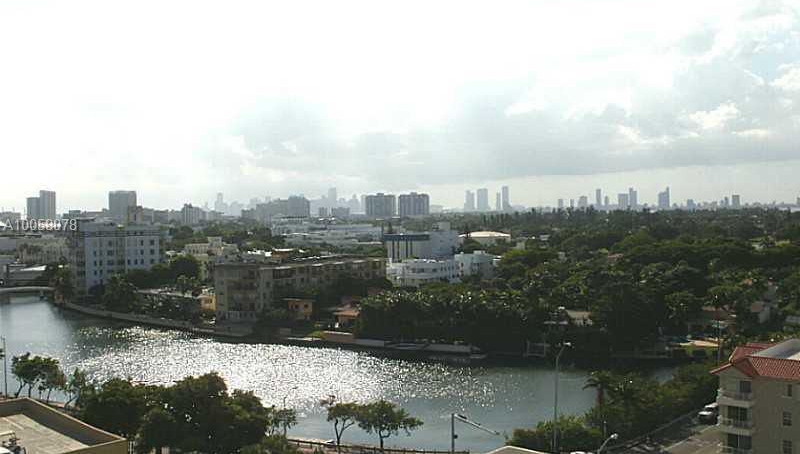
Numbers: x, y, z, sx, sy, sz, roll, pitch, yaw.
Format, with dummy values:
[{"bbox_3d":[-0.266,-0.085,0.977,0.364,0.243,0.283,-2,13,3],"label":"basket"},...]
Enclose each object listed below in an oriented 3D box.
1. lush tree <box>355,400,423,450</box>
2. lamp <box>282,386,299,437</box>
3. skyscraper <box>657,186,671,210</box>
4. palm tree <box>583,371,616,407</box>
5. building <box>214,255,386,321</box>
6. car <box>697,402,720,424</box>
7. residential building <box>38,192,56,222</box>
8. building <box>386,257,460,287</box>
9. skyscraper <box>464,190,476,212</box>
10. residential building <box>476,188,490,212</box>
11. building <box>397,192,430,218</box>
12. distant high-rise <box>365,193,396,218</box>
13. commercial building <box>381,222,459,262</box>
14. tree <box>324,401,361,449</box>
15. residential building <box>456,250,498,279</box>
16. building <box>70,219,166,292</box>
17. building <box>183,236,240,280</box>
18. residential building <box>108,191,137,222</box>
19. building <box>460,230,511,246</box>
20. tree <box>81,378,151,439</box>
[{"bbox_3d":[-1.325,24.141,100.512,7.900,6.600,7.200,-1,1,0],"label":"lush tree"},{"bbox_3d":[-14.072,23.983,104.480,0.600,7.200,1.700,-2,1,-37],"label":"lamp"},{"bbox_3d":[1852.747,-194.165,5848.459,66.000,169.000,38.000,-1,1,22],"label":"skyscraper"},{"bbox_3d":[25.055,22.542,104.407,4.200,8.800,4.200,-1,1,0],"label":"palm tree"},{"bbox_3d":[-29.504,17.663,248.752,45.000,14.100,23.700,-2,2,-42],"label":"building"},{"bbox_3d":[42.586,25.570,113.381,1.950,1.850,4.900,0,2,41],"label":"car"},{"bbox_3d":[-931.479,-50.965,2198.991,38.000,96.000,34.000,-1,1,-23],"label":"residential building"},{"bbox_3d":[8.678,17.065,310.883,26.000,12.500,17.000,-1,1,9],"label":"building"},{"bbox_3d":[563.648,-196.166,6668.299,60.000,187.000,38.000,-1,1,18],"label":"skyscraper"},{"bbox_3d":[649.331,-214.784,6497.940,80.000,196.000,40.000,-1,1,0],"label":"residential building"},{"bbox_3d":[32.464,-47.093,2039.295,74.000,75.000,35.000,-1,1,14],"label":"building"},{"bbox_3d":[-46.902,-44.932,1979.296,70.000,67.000,28.000,-1,1,0],"label":"distant high-rise"},{"bbox_3d":[9.258,9.933,383.774,32.000,24.000,22.000,-1,1,13],"label":"commercial building"},{"bbox_3d":[-7.216,24.522,101.938,4.300,5.900,4.200,-1,1,0],"label":"tree"},{"bbox_3d":[28.960,15.621,311.855,15.000,13.800,13.500,-1,1,6],"label":"residential building"},{"bbox_3d":[-101.422,11.432,297.737,27.500,28.000,22.000,-1,1,-23],"label":"building"},{"bbox_3d":[-77.172,14.003,339.800,21.000,19.000,18.000,-1,1,-3],"label":"building"},{"bbox_3d":[-731.104,-50.721,2189.054,58.000,90.000,35.000,-1,1,-3],"label":"residential building"},{"bbox_3d":[61.049,9.594,594.863,34.000,13.000,25.000,-1,1,6],"label":"building"},{"bbox_3d":[-38.264,23.910,111.629,9.400,7.900,9.000,-1,1,0],"label":"tree"}]

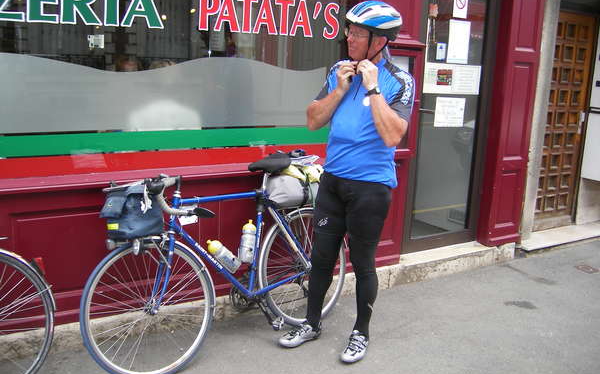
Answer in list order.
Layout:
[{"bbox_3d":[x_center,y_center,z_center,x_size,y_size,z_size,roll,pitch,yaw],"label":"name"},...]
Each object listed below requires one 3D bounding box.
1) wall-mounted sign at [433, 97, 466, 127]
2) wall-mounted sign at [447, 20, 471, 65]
[{"bbox_3d":[1.096,-0.541,4.411,0.300,0.211,0.008,-5,14,-34],"label":"wall-mounted sign"},{"bbox_3d":[1.135,-1.031,4.325,0.212,0.297,0.008,-5,14,-34],"label":"wall-mounted sign"}]

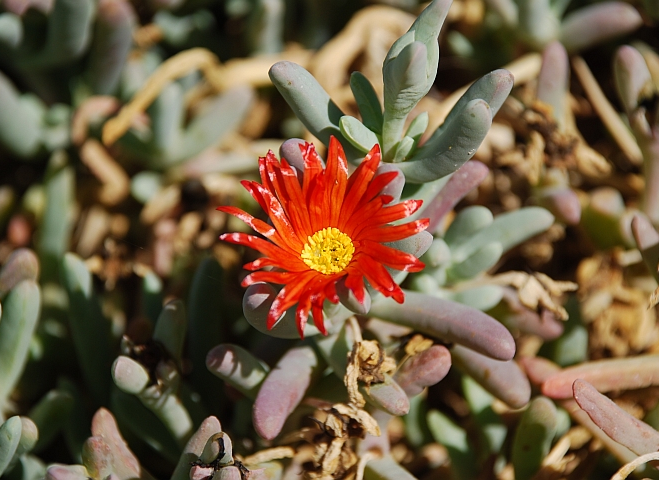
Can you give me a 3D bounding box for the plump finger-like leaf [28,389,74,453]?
[{"bbox_3d":[-0.058,0.037,0.825,0.007,0.016,0.007,28,34,-2],"label":"plump finger-like leaf"}]

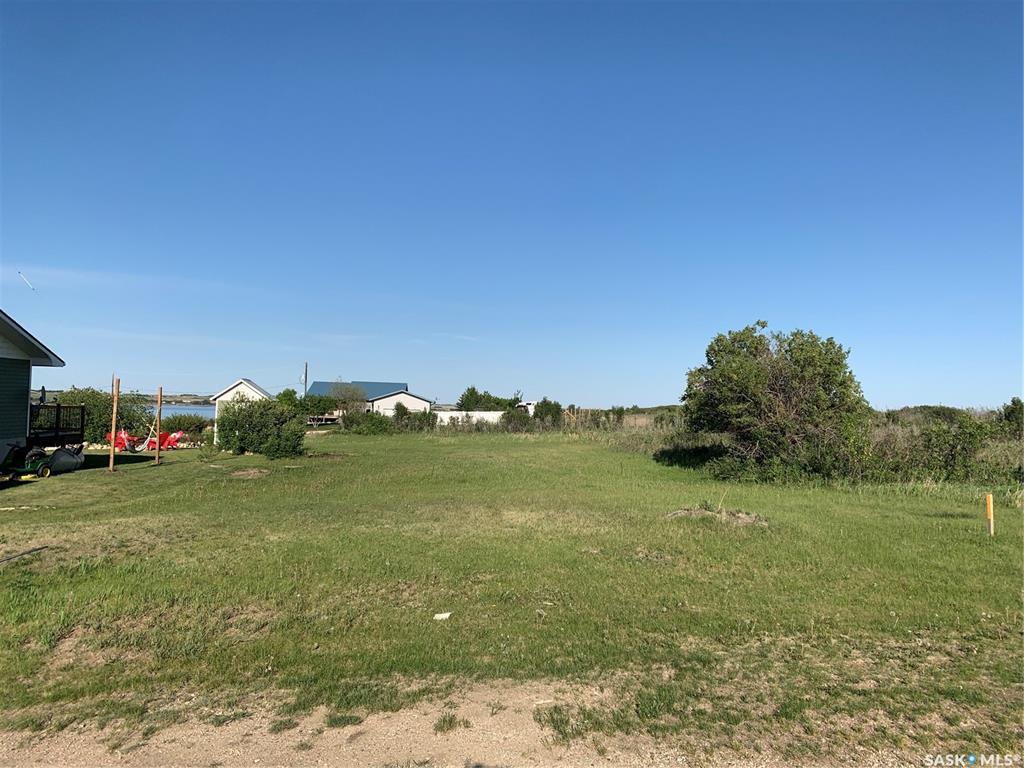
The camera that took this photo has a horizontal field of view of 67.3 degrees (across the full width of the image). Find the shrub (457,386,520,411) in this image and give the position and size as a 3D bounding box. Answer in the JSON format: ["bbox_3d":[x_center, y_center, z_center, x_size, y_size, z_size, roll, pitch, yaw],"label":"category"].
[{"bbox_3d":[-2.383,2.180,78.000,6.400,4.000,4.500,1,-2,0],"label":"shrub"}]

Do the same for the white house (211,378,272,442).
[{"bbox_3d":[-12.615,1.311,36.000,2.700,2.950,3.000,1,-2,-12],"label":"white house"}]

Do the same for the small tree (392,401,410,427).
[{"bbox_3d":[-8.046,2.221,56.000,1.311,2.039,1.300,0,-1,0],"label":"small tree"}]

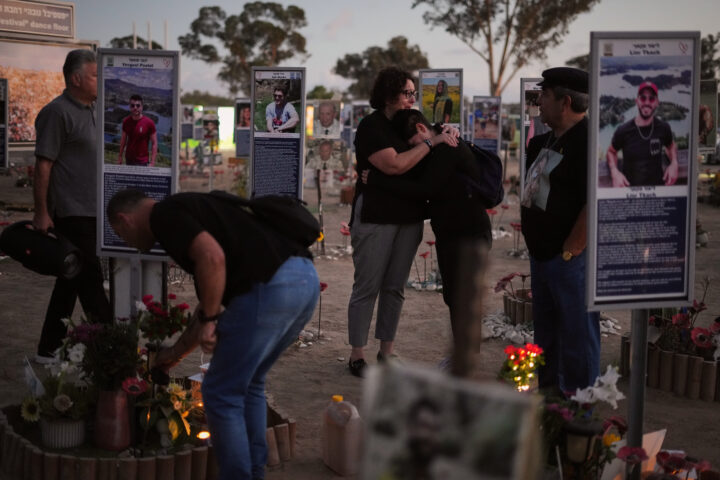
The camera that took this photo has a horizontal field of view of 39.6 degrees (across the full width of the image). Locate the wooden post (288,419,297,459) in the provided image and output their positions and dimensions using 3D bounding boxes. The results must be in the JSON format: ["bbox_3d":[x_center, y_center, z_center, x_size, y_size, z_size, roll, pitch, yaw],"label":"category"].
[{"bbox_3d":[-0.276,0.806,4.058,0.050,0.158,0.048,1,6,0],"label":"wooden post"}]

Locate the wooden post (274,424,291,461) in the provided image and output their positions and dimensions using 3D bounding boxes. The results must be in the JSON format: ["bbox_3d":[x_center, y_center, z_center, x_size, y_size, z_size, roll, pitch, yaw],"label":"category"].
[{"bbox_3d":[-0.310,0.814,4.020,0.060,0.138,0.060,1,6,0],"label":"wooden post"}]

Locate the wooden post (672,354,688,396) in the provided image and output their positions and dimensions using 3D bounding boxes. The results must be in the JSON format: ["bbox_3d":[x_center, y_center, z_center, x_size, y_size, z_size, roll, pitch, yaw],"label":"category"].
[{"bbox_3d":[1.636,0.696,5.091,0.073,0.200,0.068,5,7,37],"label":"wooden post"}]

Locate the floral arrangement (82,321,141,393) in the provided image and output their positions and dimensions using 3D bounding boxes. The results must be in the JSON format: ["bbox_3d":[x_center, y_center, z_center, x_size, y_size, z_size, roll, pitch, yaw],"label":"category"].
[{"bbox_3d":[-0.959,0.442,3.860,0.225,0.265,0.220,1,6,0],"label":"floral arrangement"}]

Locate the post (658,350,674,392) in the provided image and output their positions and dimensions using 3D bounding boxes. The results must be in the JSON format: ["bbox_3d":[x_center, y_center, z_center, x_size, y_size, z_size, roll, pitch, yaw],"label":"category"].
[{"bbox_3d":[1.539,0.660,5.020,0.070,0.190,0.068,1,6,0],"label":"post"}]

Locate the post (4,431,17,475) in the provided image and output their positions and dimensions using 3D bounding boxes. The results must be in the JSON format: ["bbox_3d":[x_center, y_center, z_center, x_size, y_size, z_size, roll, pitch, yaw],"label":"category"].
[{"bbox_3d":[-1.372,0.837,3.930,0.055,0.185,0.055,-2,8,-17],"label":"post"}]

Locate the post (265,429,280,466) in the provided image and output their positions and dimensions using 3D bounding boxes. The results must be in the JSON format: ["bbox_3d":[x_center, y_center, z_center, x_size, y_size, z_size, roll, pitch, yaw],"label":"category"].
[{"bbox_3d":[-0.345,0.822,3.960,0.060,0.138,0.060,1,6,0],"label":"post"}]

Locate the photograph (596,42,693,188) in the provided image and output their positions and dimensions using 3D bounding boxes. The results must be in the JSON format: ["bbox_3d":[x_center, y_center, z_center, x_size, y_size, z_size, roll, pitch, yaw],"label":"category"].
[{"bbox_3d":[0.991,-0.434,3.475,0.340,0.510,0.020,-2,7,-7],"label":"photograph"}]

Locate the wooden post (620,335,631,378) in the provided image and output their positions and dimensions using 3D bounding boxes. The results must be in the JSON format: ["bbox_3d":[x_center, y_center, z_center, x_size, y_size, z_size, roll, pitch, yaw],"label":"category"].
[{"bbox_3d":[1.456,0.649,5.469,0.060,0.210,0.060,-4,7,-37],"label":"wooden post"}]

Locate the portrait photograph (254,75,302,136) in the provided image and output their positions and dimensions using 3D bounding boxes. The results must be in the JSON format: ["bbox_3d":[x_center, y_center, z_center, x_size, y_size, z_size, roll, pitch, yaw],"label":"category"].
[{"bbox_3d":[-0.558,-0.925,6.850,0.340,0.425,0.020,3,8,14],"label":"portrait photograph"}]

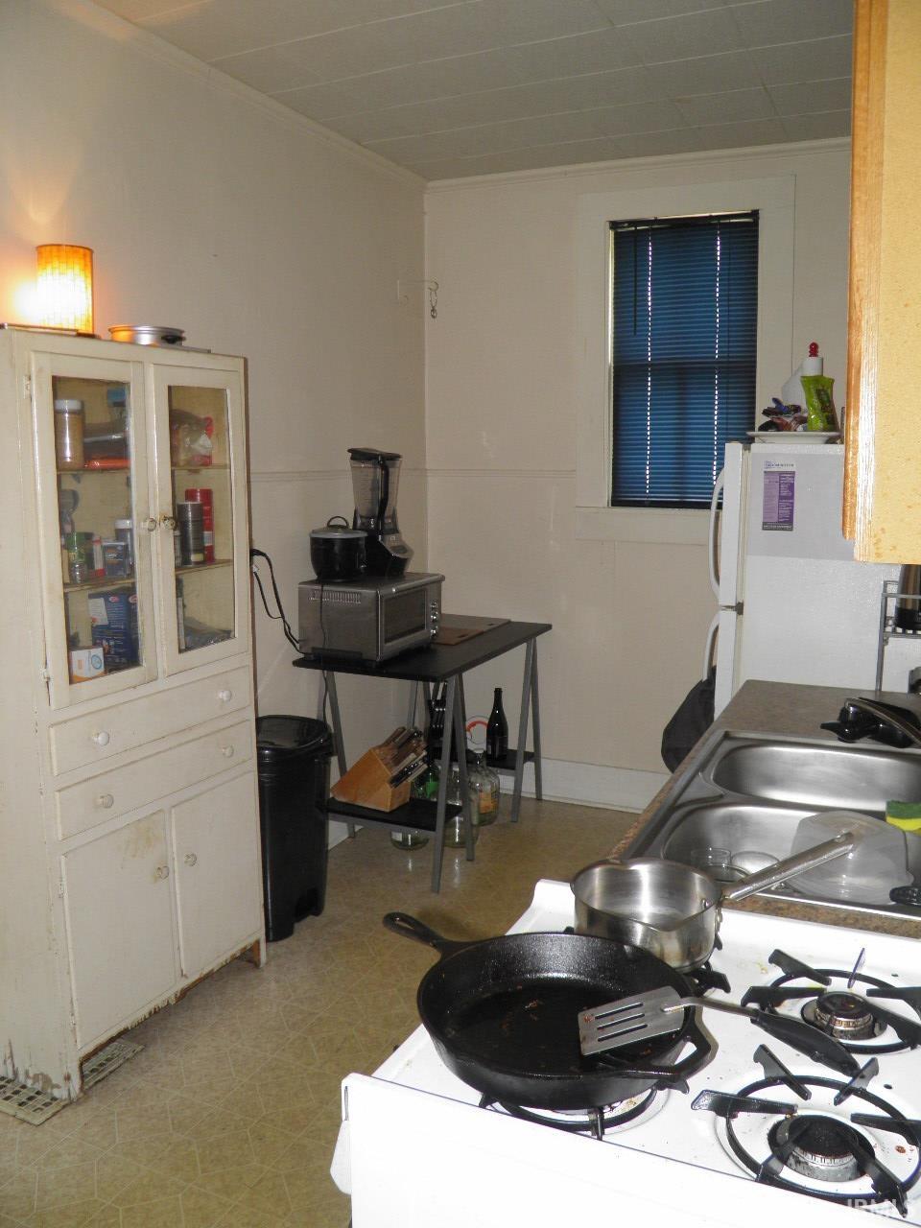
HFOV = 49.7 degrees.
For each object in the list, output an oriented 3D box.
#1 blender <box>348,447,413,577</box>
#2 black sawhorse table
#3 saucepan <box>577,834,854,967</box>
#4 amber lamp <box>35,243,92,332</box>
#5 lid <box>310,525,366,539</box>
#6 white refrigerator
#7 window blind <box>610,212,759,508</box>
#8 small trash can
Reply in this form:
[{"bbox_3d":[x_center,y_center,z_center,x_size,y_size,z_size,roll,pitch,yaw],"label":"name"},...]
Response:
[{"bbox_3d":[-0.292,-0.361,3.591,0.210,0.455,0.180,6,11,32],"label":"blender"},{"bbox_3d":[-0.103,0.488,3.858,0.562,0.781,1.073,4,10,24],"label":"black sawhorse table"},{"bbox_3d":[0.300,0.323,1.181,0.331,0.148,0.181,0,9,0],"label":"saucepan"},{"bbox_3d":[-0.905,-0.729,2.275,0.130,0.216,0.130,4,10,24],"label":"amber lamp"},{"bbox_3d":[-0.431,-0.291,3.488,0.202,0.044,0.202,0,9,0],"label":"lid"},{"bbox_3d":[1.153,0.271,2.909,0.740,1.509,0.710,4,10,24],"label":"white refrigerator"},{"bbox_3d":[0.851,-0.962,3.845,0.541,1.102,0.040,4,10,24],"label":"window blind"},{"bbox_3d":[-0.568,0.671,3.165,0.310,0.638,0.280,4,10,24],"label":"small trash can"}]

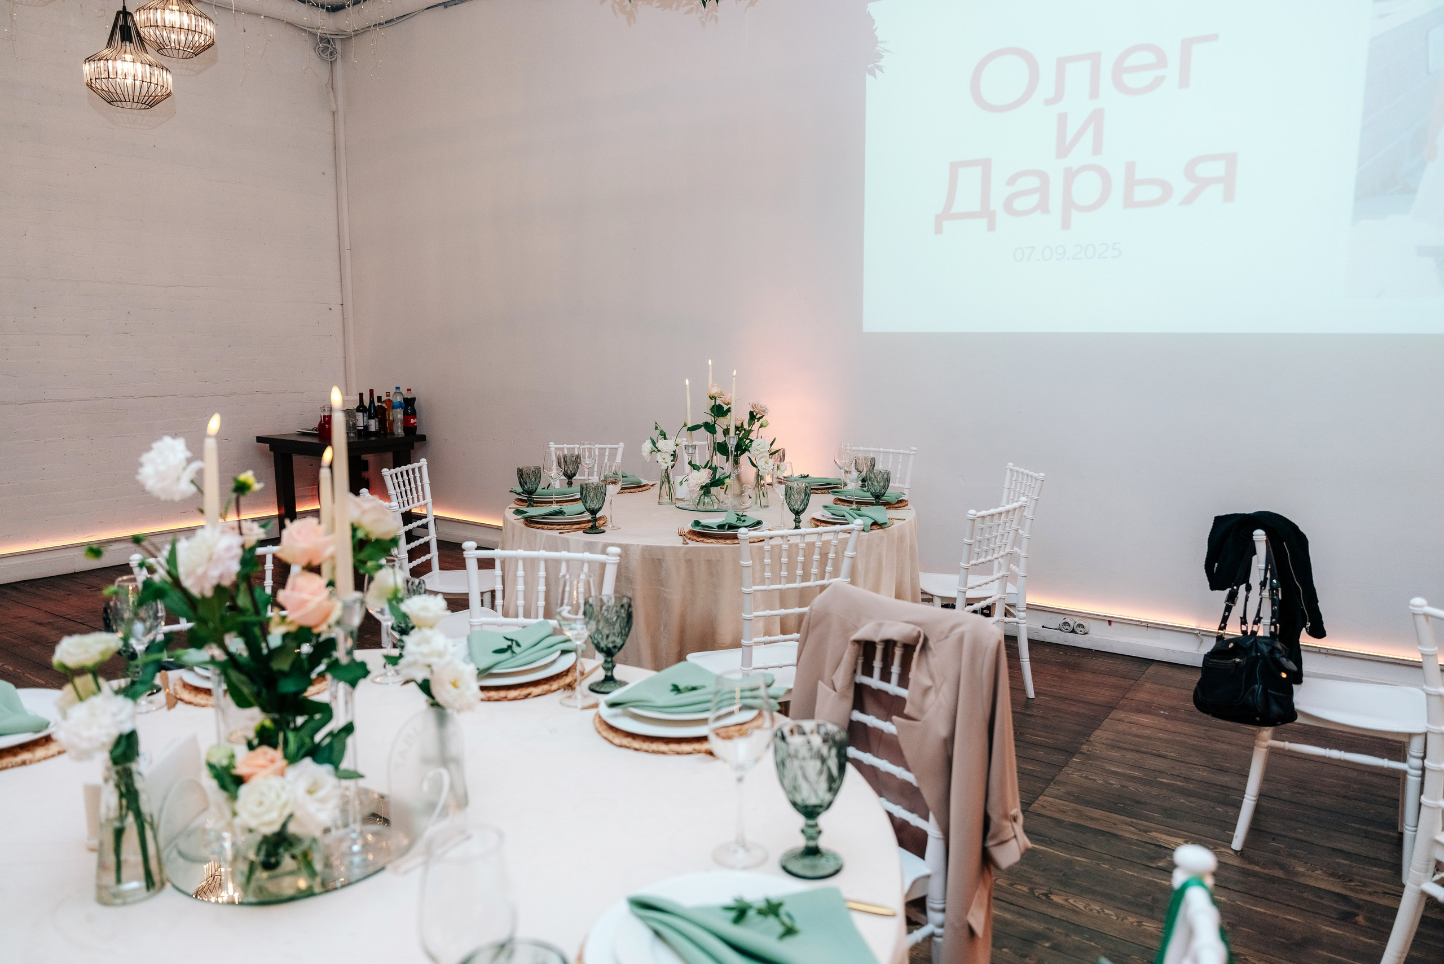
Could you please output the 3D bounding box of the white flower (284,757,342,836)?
[{"bbox_3d":[-0.486,0.374,1.141,0.066,0.080,0.065,-4,9,-24],"label":"white flower"}]

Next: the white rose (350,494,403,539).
[{"bbox_3d":[-0.437,0.043,1.217,0.065,0.058,0.065,-3,8,-20],"label":"white rose"}]

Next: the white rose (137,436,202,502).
[{"bbox_3d":[-0.738,-0.017,1.285,0.082,0.087,0.082,-5,9,-30],"label":"white rose"}]

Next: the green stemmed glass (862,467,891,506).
[{"bbox_3d":[0.594,0.043,3.662,0.090,0.170,0.090,1,8,0],"label":"green stemmed glass"}]

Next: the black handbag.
[{"bbox_3d":[1.378,0.408,2.542,0.250,0.450,0.140,5,9,30],"label":"black handbag"}]

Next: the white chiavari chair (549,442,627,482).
[{"bbox_3d":[-0.698,0.280,4.837,0.400,0.920,0.440,0,8,-1],"label":"white chiavari chair"}]

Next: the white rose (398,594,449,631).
[{"bbox_3d":[-0.414,0.181,1.341,0.068,0.050,0.066,-2,9,-17],"label":"white rose"}]

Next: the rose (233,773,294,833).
[{"bbox_3d":[-0.534,0.375,1.121,0.066,0.064,0.060,-4,9,-27],"label":"rose"}]

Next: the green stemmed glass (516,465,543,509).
[{"bbox_3d":[-0.747,0.030,3.749,0.088,0.170,0.088,0,8,0],"label":"green stemmed glass"}]

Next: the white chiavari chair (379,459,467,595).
[{"bbox_3d":[-1.117,0.391,4.044,0.440,0.920,0.400,1,8,7],"label":"white chiavari chair"}]

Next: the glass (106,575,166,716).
[{"bbox_3d":[-1.062,0.295,1.759,0.078,0.228,0.078,-5,9,-32],"label":"glass"}]

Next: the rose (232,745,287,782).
[{"bbox_3d":[-0.568,0.350,1.184,0.066,0.052,0.064,-4,9,-26],"label":"rose"}]

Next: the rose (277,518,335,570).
[{"bbox_3d":[-0.511,0.075,1.181,0.070,0.060,0.068,-4,9,-24],"label":"rose"}]

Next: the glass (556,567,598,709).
[{"bbox_3d":[-0.260,0.285,1.750,0.075,0.233,0.075,1,8,0],"label":"glass"}]

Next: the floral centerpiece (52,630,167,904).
[{"bbox_3d":[-0.733,0.339,1.164,0.118,0.310,0.110,-5,10,-33],"label":"floral centerpiece"}]

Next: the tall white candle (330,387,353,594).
[{"bbox_3d":[-0.477,0.017,1.209,0.021,0.259,0.021,-3,9,-21],"label":"tall white candle"}]

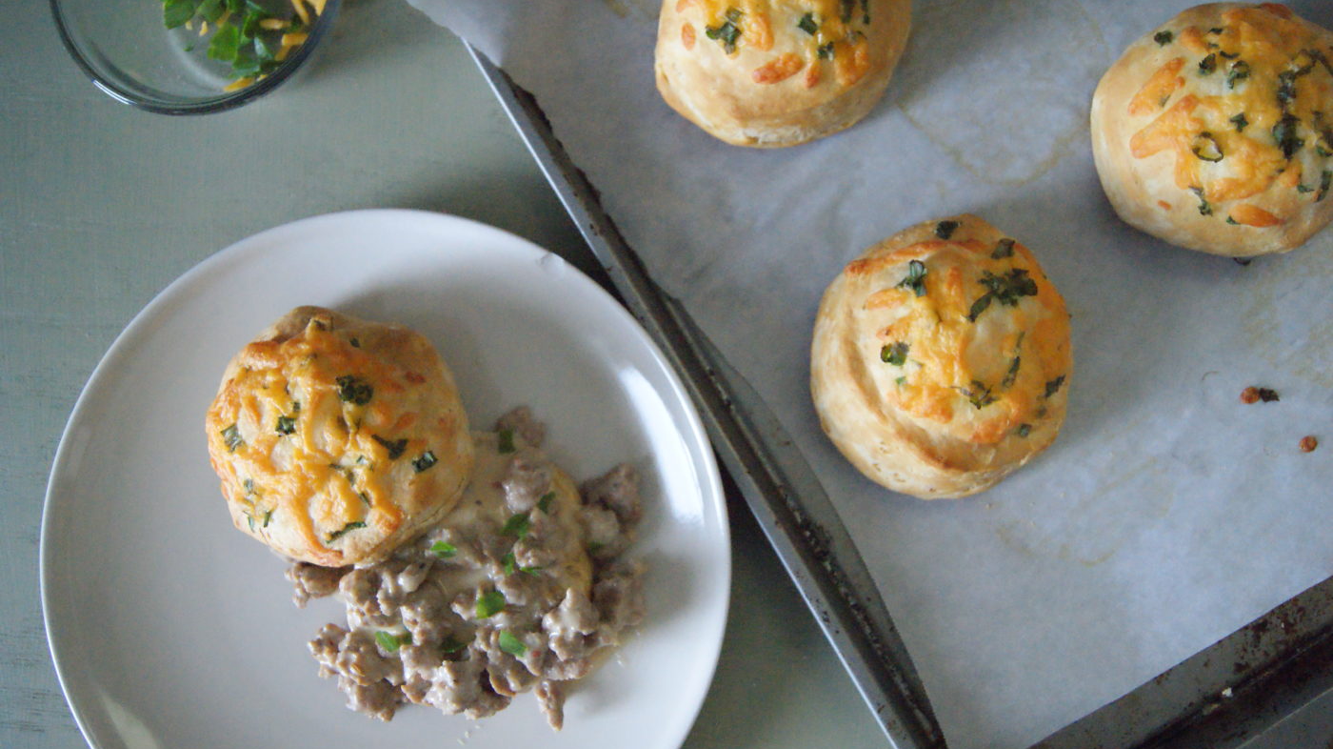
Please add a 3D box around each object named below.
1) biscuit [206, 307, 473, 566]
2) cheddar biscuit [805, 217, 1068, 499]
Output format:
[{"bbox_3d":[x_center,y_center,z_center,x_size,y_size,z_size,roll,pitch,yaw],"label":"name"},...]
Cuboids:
[{"bbox_3d":[-0.112,0.020,0.412,0.092,0.043,0.088,0,83,9],"label":"biscuit"},{"bbox_3d":[0.093,-0.006,0.410,0.087,0.050,0.096,0,88,3],"label":"cheddar biscuit"}]

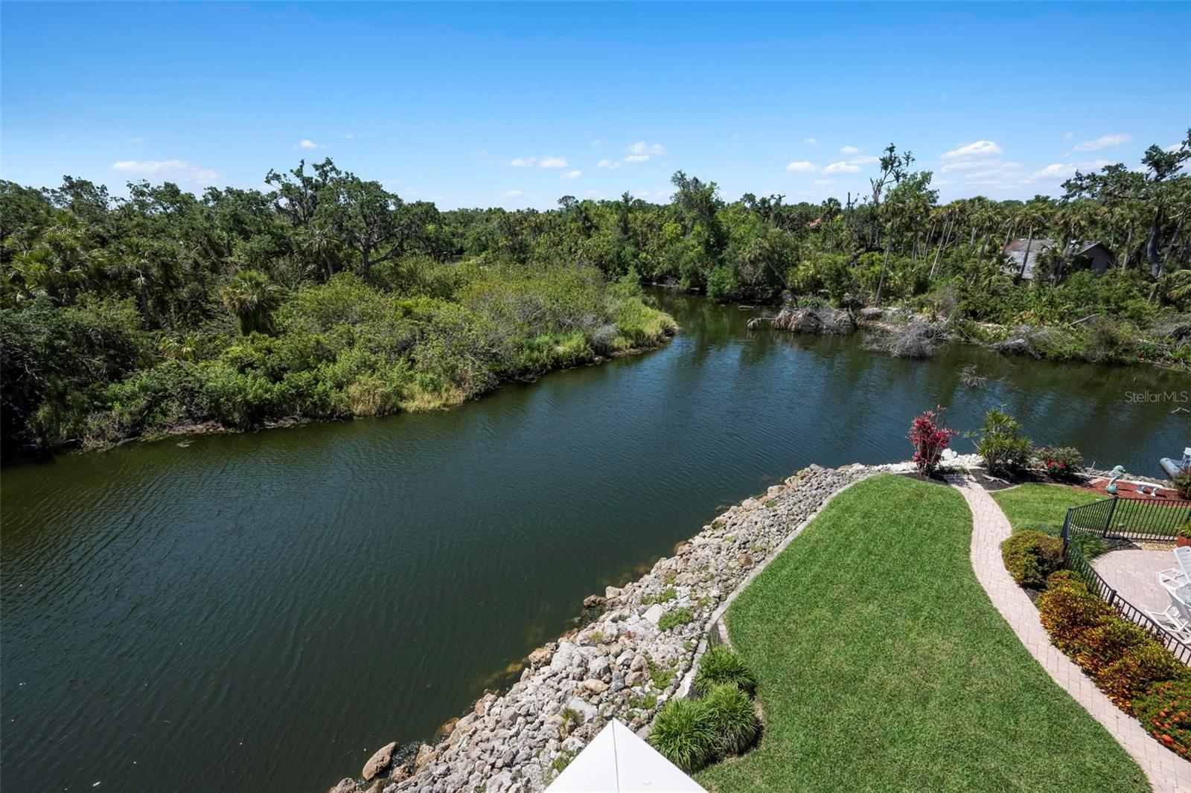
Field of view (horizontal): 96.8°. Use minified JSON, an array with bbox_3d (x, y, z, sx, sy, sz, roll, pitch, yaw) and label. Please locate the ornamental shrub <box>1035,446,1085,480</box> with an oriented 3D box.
[{"bbox_3d":[15.760,2.270,18.000,1.250,1.000,1.100,-1,19,0],"label":"ornamental shrub"}]

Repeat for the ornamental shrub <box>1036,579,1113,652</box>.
[{"bbox_3d":[10.030,4.580,11.080,1.000,1.050,1.200,-1,19,0],"label":"ornamental shrub"}]

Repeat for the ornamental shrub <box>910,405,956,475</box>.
[{"bbox_3d":[11.600,1.500,18.150,1.400,2.400,1.350,-1,19,0],"label":"ornamental shrub"}]

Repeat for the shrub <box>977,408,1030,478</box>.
[{"bbox_3d":[13.920,1.560,18.100,1.500,2.300,1.400,-1,19,0],"label":"shrub"}]

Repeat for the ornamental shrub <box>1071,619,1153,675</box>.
[{"bbox_3d":[10.200,4.970,10.500,1.050,0.850,1.050,-1,19,0],"label":"ornamental shrub"}]

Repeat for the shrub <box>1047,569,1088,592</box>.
[{"bbox_3d":[10.850,4.410,12.200,0.780,0.750,0.750,-1,19,0],"label":"shrub"}]

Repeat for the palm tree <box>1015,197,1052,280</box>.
[{"bbox_3d":[39.769,-13.318,49.606,3.400,10.000,3.300,-1,19,0],"label":"palm tree"}]

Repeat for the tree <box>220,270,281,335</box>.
[{"bbox_3d":[-23.419,-5.764,36.964,4.100,6.000,4.000,-1,19,0],"label":"tree"}]

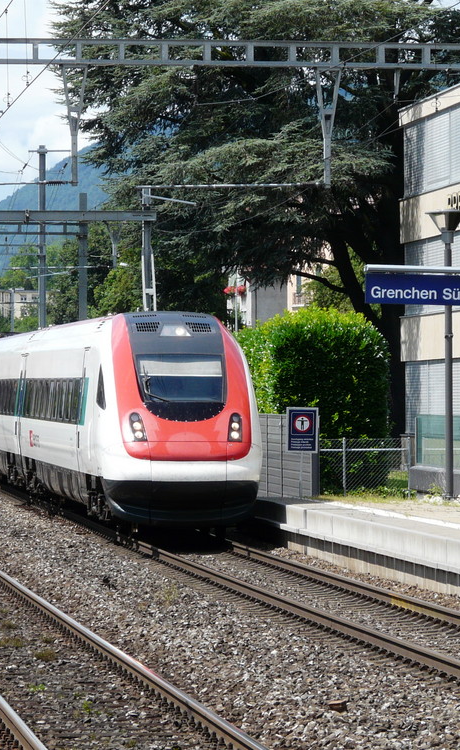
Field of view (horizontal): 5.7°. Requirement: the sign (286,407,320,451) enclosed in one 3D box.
[{"bbox_3d":[1.266,0.960,81.200,0.560,0.800,0.050,0,0,-2],"label":"sign"}]

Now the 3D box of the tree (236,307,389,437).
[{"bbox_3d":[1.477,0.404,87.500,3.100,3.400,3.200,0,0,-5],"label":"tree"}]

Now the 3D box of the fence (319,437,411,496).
[{"bbox_3d":[2.377,1.626,82.200,1.650,1.060,0.060,0,0,-4],"label":"fence"}]

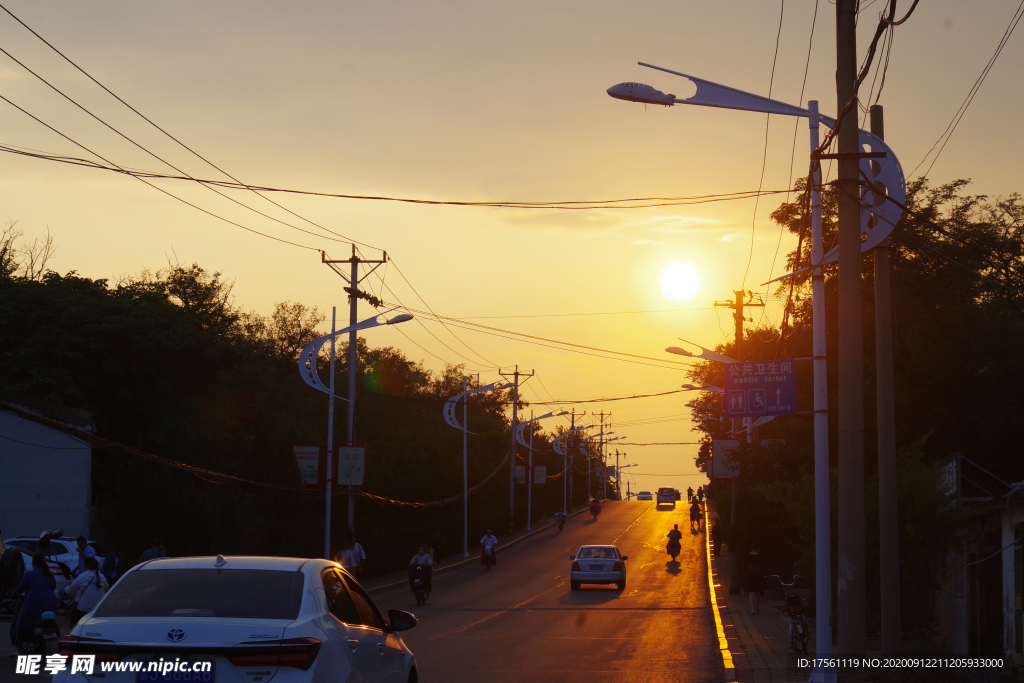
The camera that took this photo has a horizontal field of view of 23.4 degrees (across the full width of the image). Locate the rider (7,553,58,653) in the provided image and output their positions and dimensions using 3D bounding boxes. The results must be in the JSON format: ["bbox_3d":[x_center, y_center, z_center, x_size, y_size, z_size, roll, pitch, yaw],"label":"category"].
[{"bbox_3d":[-6.690,3.726,34.600,0.700,1.570,1.720,3,-6,-29],"label":"rider"}]

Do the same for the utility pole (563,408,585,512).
[{"bbox_3d":[5.135,9.959,208.330,2.000,8.671,0.360,0,-5,4],"label":"utility pole"}]

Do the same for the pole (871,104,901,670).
[{"bbox_3d":[4.302,0.589,28.600,0.260,6.700,0.260,-1,-5,4],"label":"pole"}]

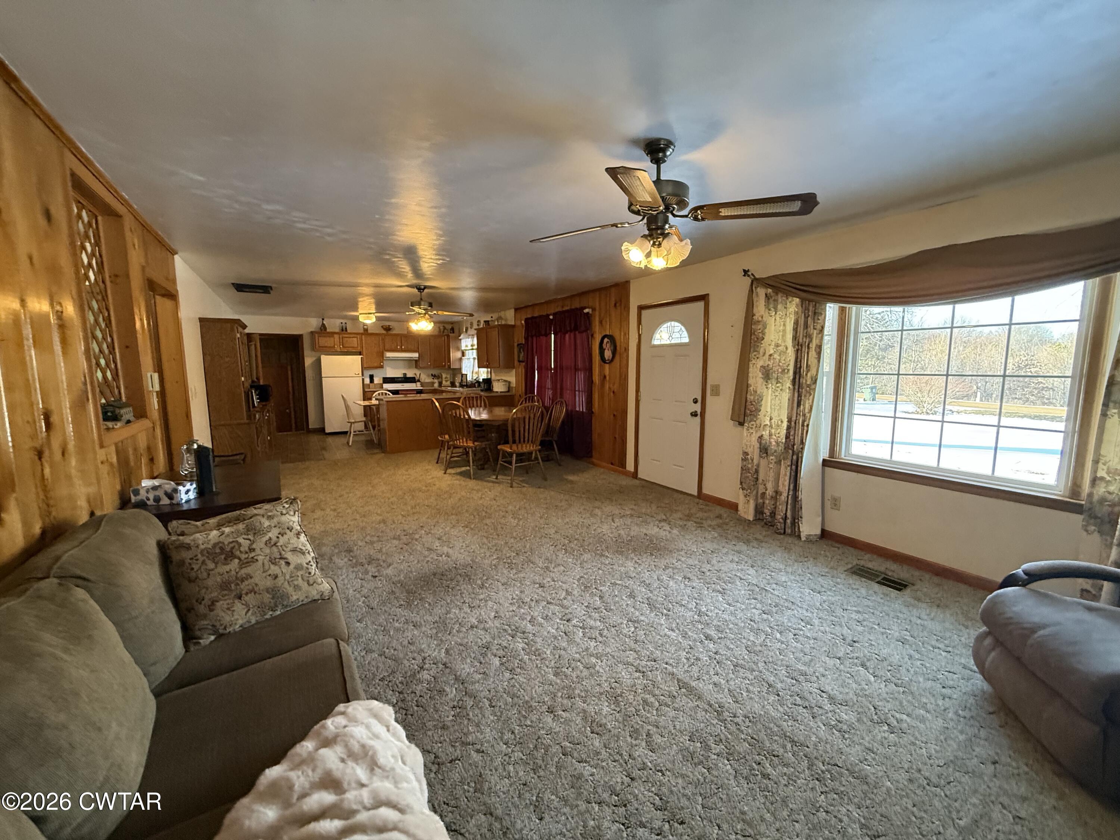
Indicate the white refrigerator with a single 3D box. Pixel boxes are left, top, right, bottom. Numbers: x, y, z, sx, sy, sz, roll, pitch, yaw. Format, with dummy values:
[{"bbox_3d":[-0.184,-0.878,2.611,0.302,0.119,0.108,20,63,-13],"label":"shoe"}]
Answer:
[{"bbox_3d":[-4.739,-0.573,9.861,0.770,1.650,0.740,-4,8,-31],"label":"white refrigerator"}]

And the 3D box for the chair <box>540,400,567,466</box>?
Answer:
[{"bbox_3d":[-0.280,0.158,6.528,0.530,0.970,0.500,-4,8,-28],"label":"chair"}]

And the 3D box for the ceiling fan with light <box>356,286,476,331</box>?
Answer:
[{"bbox_3d":[-1.828,-1.465,5.990,1.330,0.565,1.330,-3,7,-25],"label":"ceiling fan with light"}]

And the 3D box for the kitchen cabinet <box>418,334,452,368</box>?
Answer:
[{"bbox_3d":[-3.087,-1.646,11.016,0.800,0.770,0.340,-4,8,-31],"label":"kitchen cabinet"}]

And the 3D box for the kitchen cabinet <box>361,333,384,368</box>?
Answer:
[{"bbox_3d":[-4.276,-1.556,10.312,0.450,0.765,0.320,-4,8,-31],"label":"kitchen cabinet"}]

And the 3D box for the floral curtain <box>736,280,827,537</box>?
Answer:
[{"bbox_3d":[1.823,-0.147,3.814,0.190,2.150,0.720,-4,8,-31],"label":"floral curtain"}]

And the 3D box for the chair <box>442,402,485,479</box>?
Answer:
[{"bbox_3d":[-1.210,0.224,5.999,0.500,0.970,0.530,4,8,29],"label":"chair"}]

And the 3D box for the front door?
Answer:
[{"bbox_3d":[1.240,-0.241,5.165,0.050,2.040,0.920,-5,8,-33],"label":"front door"}]

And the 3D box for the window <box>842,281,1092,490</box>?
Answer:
[{"bbox_3d":[2.624,-0.302,3.085,0.100,1.340,1.220,-5,8,-33],"label":"window"}]

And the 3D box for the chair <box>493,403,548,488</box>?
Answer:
[{"bbox_3d":[-0.487,0.272,5.581,0.510,0.970,0.540,-5,8,-36],"label":"chair"}]

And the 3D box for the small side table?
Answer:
[{"bbox_3d":[-2.046,0.740,2.732,0.670,0.730,1.130,-5,8,-33],"label":"small side table"}]

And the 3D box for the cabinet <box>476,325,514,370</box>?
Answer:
[{"bbox_3d":[-1.182,-1.324,8.324,0.330,0.745,0.910,-5,8,-33],"label":"cabinet"}]

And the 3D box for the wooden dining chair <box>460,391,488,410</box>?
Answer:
[{"bbox_3d":[-1.269,0.080,7.199,0.500,0.970,0.530,-4,8,-30],"label":"wooden dining chair"}]

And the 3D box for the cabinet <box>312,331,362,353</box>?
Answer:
[{"bbox_3d":[-4.876,-1.691,9.931,0.920,0.405,0.330,-4,8,-31],"label":"cabinet"}]

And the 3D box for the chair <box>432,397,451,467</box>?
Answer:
[{"bbox_3d":[-1.532,0.163,6.417,0.540,0.970,0.460,-3,7,-25],"label":"chair"}]

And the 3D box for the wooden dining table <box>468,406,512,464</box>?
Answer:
[{"bbox_3d":[-0.905,0.273,6.400,1.130,0.750,1.750,-4,8,-31],"label":"wooden dining table"}]

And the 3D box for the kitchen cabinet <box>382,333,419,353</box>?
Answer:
[{"bbox_3d":[-3.704,-1.777,10.501,0.760,0.385,0.320,-5,8,-33],"label":"kitchen cabinet"}]

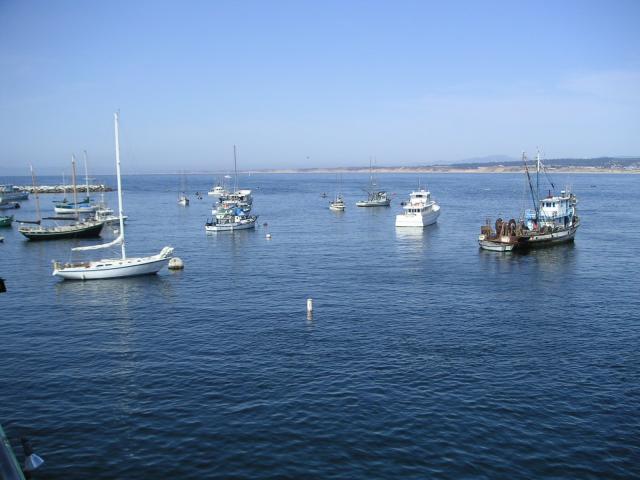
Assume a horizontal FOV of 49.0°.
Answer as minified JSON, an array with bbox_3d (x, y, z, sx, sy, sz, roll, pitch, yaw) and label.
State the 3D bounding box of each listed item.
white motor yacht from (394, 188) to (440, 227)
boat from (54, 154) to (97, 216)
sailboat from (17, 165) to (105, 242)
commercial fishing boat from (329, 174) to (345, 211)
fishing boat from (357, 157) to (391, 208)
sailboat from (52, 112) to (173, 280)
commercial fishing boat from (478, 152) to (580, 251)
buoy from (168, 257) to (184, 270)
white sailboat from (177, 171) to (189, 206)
[{"bbox_3d":[17.469,-5.739,118.611,4.500,6.200,14.800,3,6,28],"label":"white motor yacht"},{"bbox_3d":[-56.073,-12.979,160.449,9.700,13.900,2.900,-2,6,-21],"label":"boat"},{"bbox_3d":[-35.432,-5.610,96.677,11.200,11.100,3.200,-3,6,-26],"label":"sailboat"},{"bbox_3d":[4.041,-10.831,160.717,2.600,8.300,7.800,-2,6,-19],"label":"commercial fishing boat"},{"bbox_3d":[13.623,-14.218,175.969,8.800,12.000,3.000,-1,6,-5],"label":"fishing boat"},{"bbox_3d":[-17.821,-3.727,60.006,9.800,14.000,2.900,-2,6,-21],"label":"sailboat"},{"bbox_3d":[26.373,-4.897,84.130,17.800,11.200,5.000,-5,7,-40],"label":"commercial fishing boat"},{"bbox_3d":[-13.188,2.221,64.903,1.380,1.300,1.380,0,5,0],"label":"buoy"},{"bbox_3d":[-35.473,-13.195,182.559,2.700,9.500,8.300,-2,6,-18],"label":"white sailboat"}]

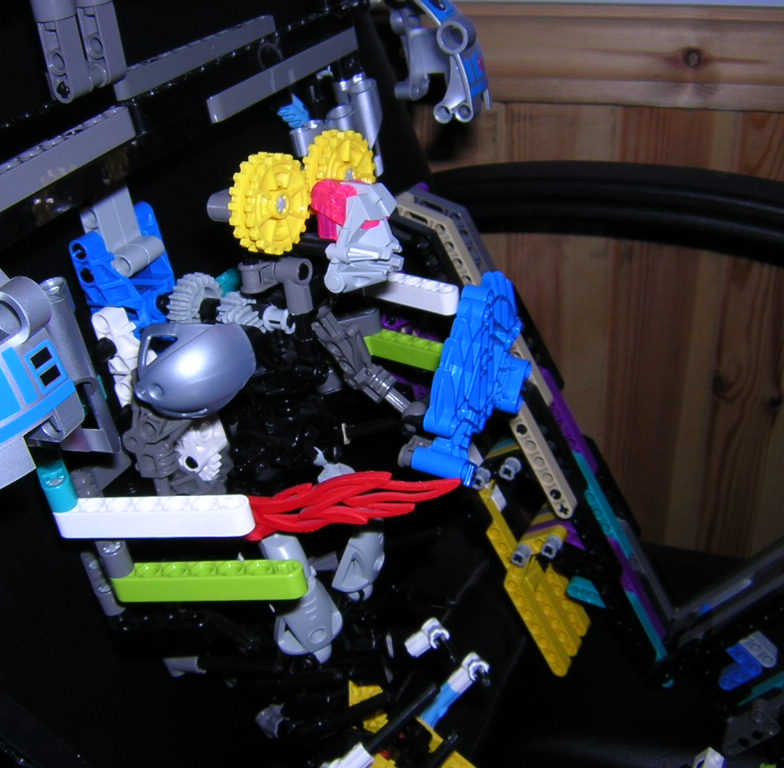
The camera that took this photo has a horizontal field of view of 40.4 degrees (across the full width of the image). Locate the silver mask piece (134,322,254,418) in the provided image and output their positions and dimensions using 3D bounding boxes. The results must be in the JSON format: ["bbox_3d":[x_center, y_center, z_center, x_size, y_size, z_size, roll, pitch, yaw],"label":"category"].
[{"bbox_3d":[-0.057,-0.004,0.308,0.030,0.025,0.024,-22,31,-32],"label":"silver mask piece"}]

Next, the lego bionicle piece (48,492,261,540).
[{"bbox_3d":[-0.062,0.034,0.273,0.056,0.008,0.007,-4,26,19],"label":"lego bionicle piece"}]

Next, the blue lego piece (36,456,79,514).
[{"bbox_3d":[-0.087,0.025,0.276,0.007,0.016,0.007,-4,26,19],"label":"blue lego piece"}]

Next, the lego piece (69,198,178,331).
[{"bbox_3d":[-0.085,-0.037,0.340,0.013,0.037,0.032,0,26,22],"label":"lego piece"}]

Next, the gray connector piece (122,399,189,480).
[{"bbox_3d":[-0.073,0.017,0.330,0.018,0.026,0.013,-4,26,8],"label":"gray connector piece"}]

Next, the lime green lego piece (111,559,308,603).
[{"bbox_3d":[-0.051,0.054,0.291,0.056,0.008,0.007,-3,24,13],"label":"lime green lego piece"}]

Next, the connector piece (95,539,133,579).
[{"bbox_3d":[-0.076,0.046,0.292,0.008,0.015,0.008,-1,27,22],"label":"connector piece"}]

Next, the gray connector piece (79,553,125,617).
[{"bbox_3d":[-0.090,0.062,0.332,0.008,0.022,0.008,-1,27,22],"label":"gray connector piece"}]

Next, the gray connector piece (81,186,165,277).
[{"bbox_3d":[-0.084,-0.047,0.330,0.009,0.026,0.022,0,28,25],"label":"gray connector piece"}]

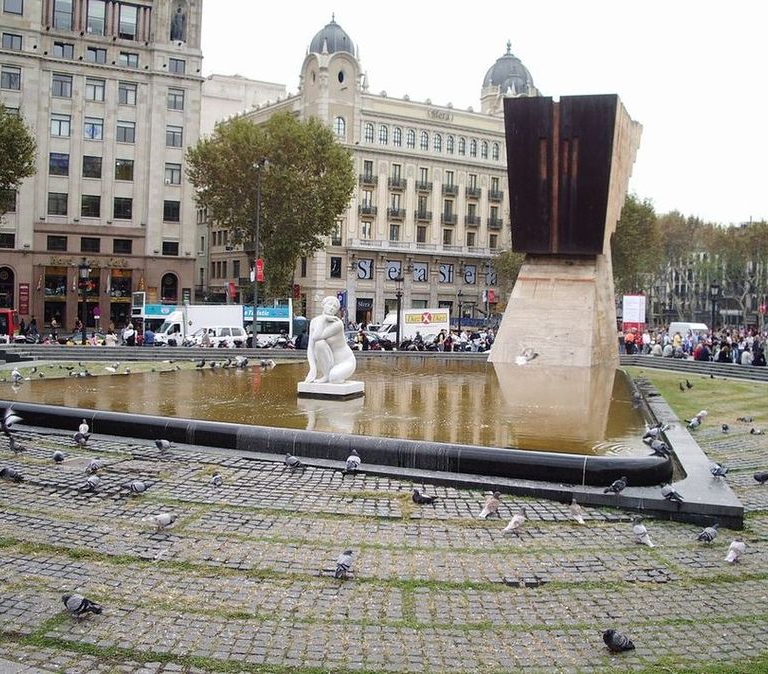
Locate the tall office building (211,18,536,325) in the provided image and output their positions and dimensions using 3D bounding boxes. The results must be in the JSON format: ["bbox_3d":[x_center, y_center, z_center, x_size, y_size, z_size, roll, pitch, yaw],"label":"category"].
[{"bbox_3d":[-1.239,-18.884,125.124,33.000,36.000,33.000,0,3,-33],"label":"tall office building"}]

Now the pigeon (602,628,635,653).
[{"bbox_3d":[1.801,2.314,6.940,0.265,0.175,0.130,4,3,43],"label":"pigeon"}]

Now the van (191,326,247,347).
[{"bbox_3d":[-11.716,0.197,64.000,4.400,1.850,1.800,1,3,-30],"label":"van"}]

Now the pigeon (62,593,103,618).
[{"bbox_3d":[-2.236,1.992,6.751,0.285,0.175,0.125,2,2,3],"label":"pigeon"}]

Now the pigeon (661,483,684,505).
[{"bbox_3d":[3.366,1.818,10.598,0.290,0.175,0.125,4,3,41],"label":"pigeon"}]

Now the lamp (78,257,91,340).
[{"bbox_3d":[-14.885,-1.662,45.085,0.470,4.500,0.470,2,2,0],"label":"lamp"}]

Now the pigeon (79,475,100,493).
[{"bbox_3d":[-3.344,1.663,10.362,0.280,0.180,0.130,0,3,-44],"label":"pigeon"}]

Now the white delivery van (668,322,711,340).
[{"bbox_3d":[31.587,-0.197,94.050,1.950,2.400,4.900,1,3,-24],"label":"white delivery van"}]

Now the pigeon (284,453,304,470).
[{"bbox_3d":[-1.196,1.642,12.065,0.270,0.210,0.130,4,3,34],"label":"pigeon"}]

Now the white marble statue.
[{"bbox_3d":[-1.002,0.057,17.200,0.780,1.670,0.800,3,3,30],"label":"white marble statue"}]

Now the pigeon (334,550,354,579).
[{"bbox_3d":[-0.342,1.988,7.943,0.125,0.210,0.270,3,2,22],"label":"pigeon"}]

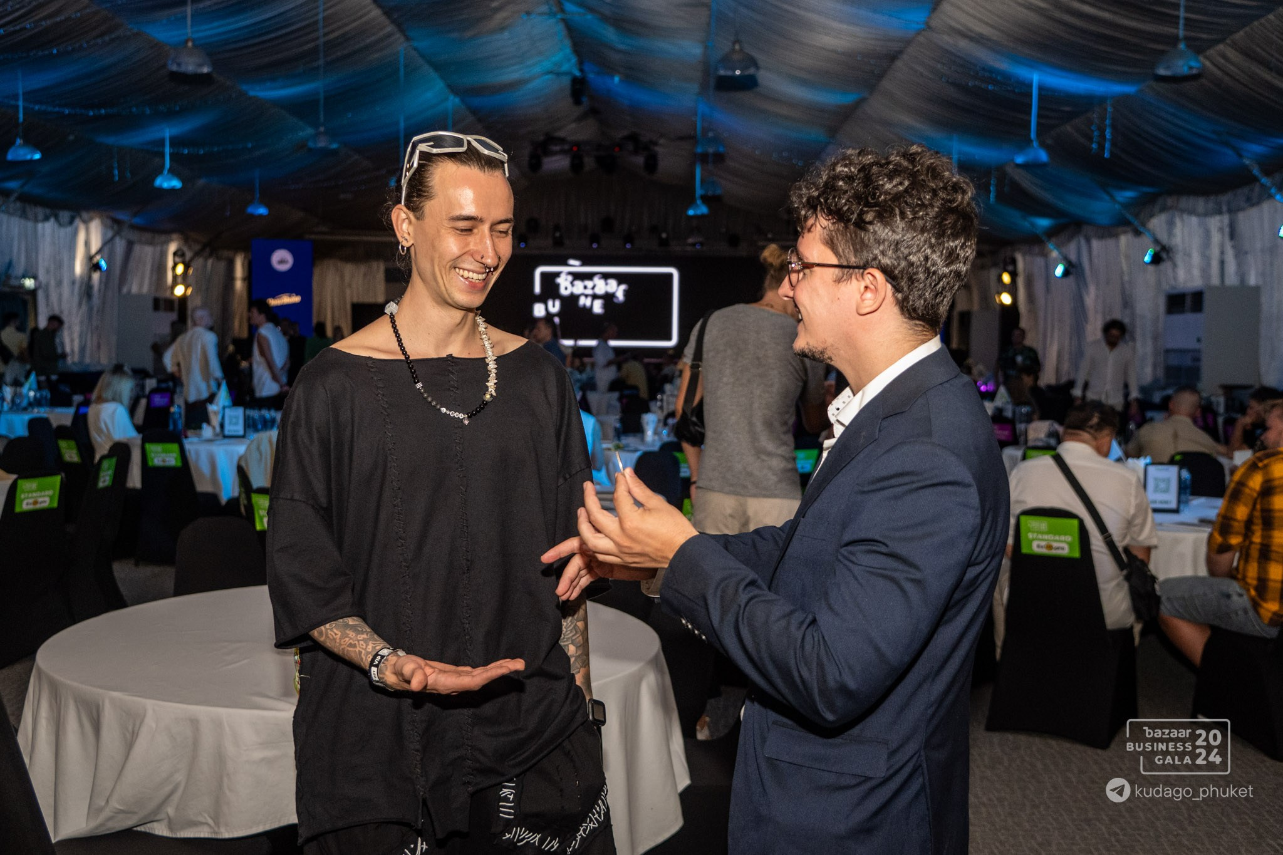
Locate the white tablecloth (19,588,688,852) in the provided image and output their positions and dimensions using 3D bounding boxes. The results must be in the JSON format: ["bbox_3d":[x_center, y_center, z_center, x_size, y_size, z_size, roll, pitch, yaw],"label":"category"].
[{"bbox_3d":[-0.715,0.899,3.248,1.600,0.760,1.600,1,3,0],"label":"white tablecloth"}]

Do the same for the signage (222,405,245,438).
[{"bbox_3d":[-3.069,-0.043,9.400,0.170,0.240,0.050,0,3,-12],"label":"signage"}]

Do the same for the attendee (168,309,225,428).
[{"bbox_3d":[-4.160,-0.204,11.654,0.560,1.830,0.380,1,3,-3],"label":"attendee"}]

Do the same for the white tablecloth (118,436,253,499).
[{"bbox_3d":[-3.507,0.291,9.993,1.580,0.500,1.580,1,4,0],"label":"white tablecloth"}]

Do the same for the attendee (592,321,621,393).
[{"bbox_3d":[-0.444,-0.349,15.055,0.420,1.850,0.420,1,3,3],"label":"attendee"}]

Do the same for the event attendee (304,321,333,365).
[{"bbox_3d":[-4.137,-0.456,16.054,0.480,1.820,0.320,1,3,-6],"label":"event attendee"}]

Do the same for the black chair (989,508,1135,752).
[{"bbox_3d":[1.759,0.765,5.127,0.470,0.915,0.560,3,4,30],"label":"black chair"}]

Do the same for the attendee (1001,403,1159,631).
[{"bbox_3d":[1.914,0.546,5.396,0.600,1.320,0.800,3,6,28],"label":"attendee"}]

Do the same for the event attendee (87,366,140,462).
[{"bbox_3d":[-4.281,0.102,10.251,0.500,1.240,0.720,5,7,42],"label":"event attendee"}]

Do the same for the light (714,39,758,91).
[{"bbox_3d":[0.947,-3.619,12.400,0.420,0.460,0.420,1,3,0],"label":"light"}]

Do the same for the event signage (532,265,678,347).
[{"bbox_3d":[-0.796,-2.675,27.500,3.230,1.820,0.120,1,5,0],"label":"event signage"}]

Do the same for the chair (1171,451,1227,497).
[{"bbox_3d":[3.103,0.611,7.117,0.460,0.920,0.540,4,6,38],"label":"chair"}]

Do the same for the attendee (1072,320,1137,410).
[{"bbox_3d":[4.267,-0.069,11.555,0.560,1.870,0.360,1,3,6],"label":"attendee"}]

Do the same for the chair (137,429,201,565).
[{"bbox_3d":[-3.110,0.452,8.470,0.470,0.910,0.560,1,4,2],"label":"chair"}]

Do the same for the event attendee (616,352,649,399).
[{"bbox_3d":[-0.117,-0.283,15.032,0.480,1.260,0.650,-1,5,-20],"label":"event attendee"}]

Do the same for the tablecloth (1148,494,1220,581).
[{"bbox_3d":[2.807,0.661,6.271,1.580,0.500,1.580,1,4,0],"label":"tablecloth"}]

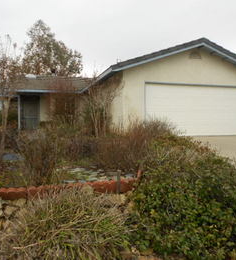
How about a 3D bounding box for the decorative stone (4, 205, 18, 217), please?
[{"bbox_3d":[-1.447,1.083,3.500,0.190,0.150,0.160,0,1,0],"label":"decorative stone"}]

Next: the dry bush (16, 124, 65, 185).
[{"bbox_3d":[-1.222,0.386,4.100,0.800,0.950,0.750,0,1,0],"label":"dry bush"}]

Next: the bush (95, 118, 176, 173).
[{"bbox_3d":[0.314,0.295,4.950,1.500,1.030,1.150,0,1,0],"label":"bush"}]

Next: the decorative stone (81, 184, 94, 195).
[{"bbox_3d":[-0.432,0.846,3.680,0.170,0.140,0.140,0,1,0],"label":"decorative stone"}]

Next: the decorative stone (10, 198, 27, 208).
[{"bbox_3d":[-1.385,1.023,3.620,0.250,0.130,0.180,0,1,0],"label":"decorative stone"}]

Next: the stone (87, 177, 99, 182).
[{"bbox_3d":[-0.367,0.742,3.900,0.190,0.060,0.170,0,1,0],"label":"stone"}]

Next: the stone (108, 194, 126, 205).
[{"bbox_3d":[-0.021,0.957,3.580,0.250,0.140,0.180,0,1,0],"label":"stone"}]

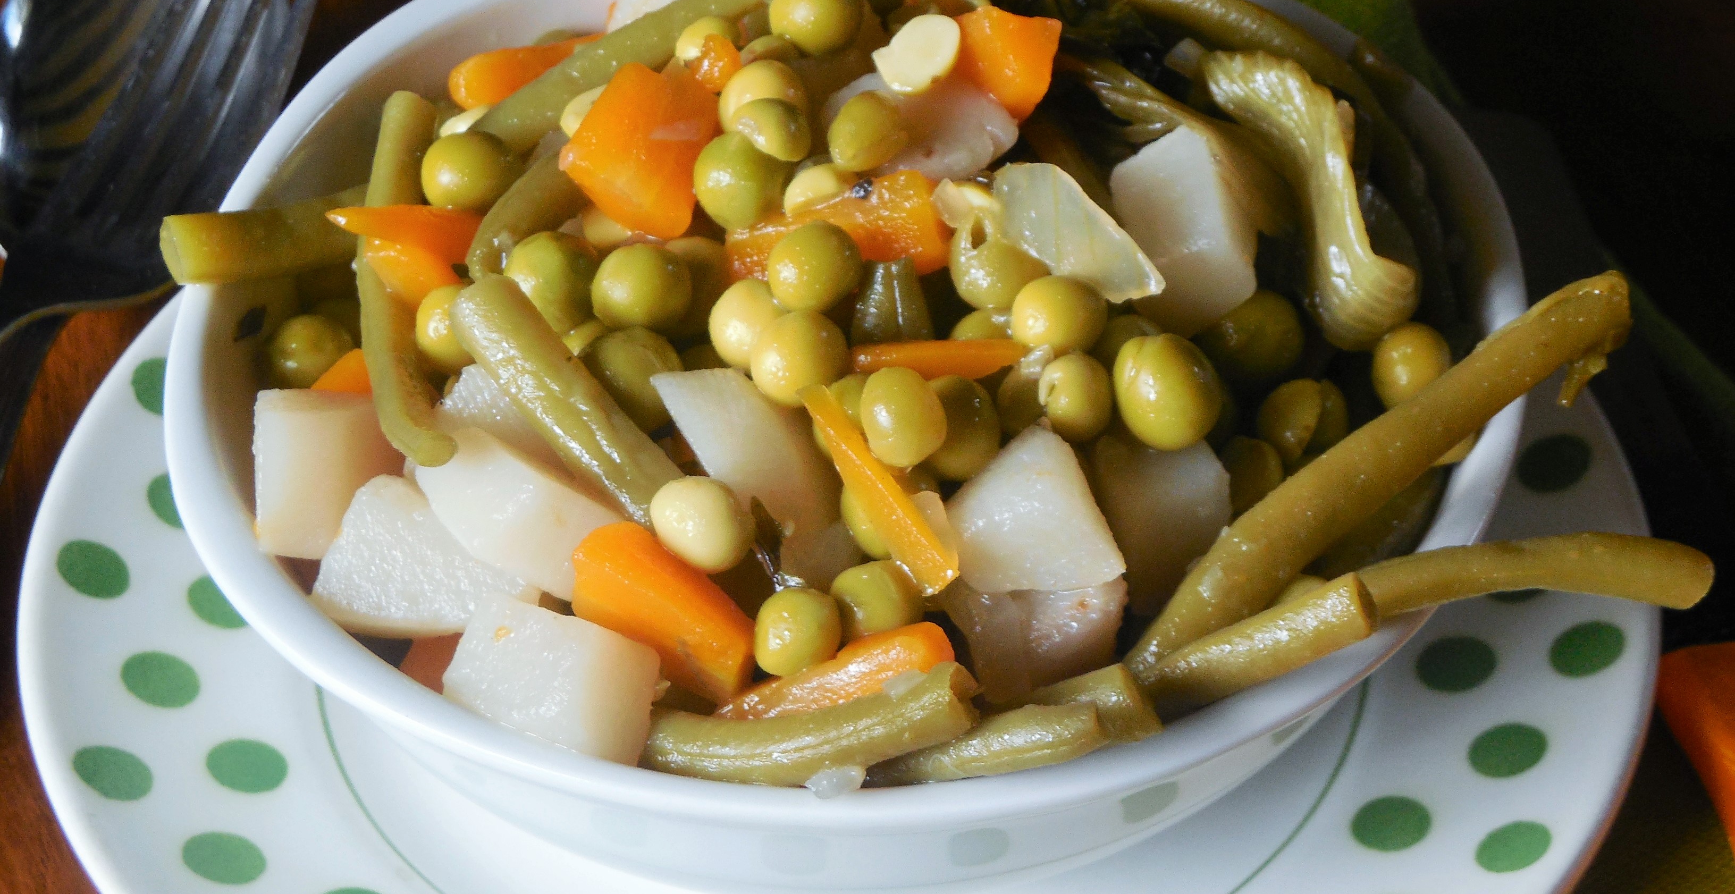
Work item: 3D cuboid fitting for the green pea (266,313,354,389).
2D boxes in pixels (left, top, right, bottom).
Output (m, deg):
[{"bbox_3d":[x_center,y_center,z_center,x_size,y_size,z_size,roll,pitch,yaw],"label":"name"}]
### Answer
[{"bbox_3d":[-0.058,-0.010,0.489,0.009,0.008,0.009,-1,43,0],"label":"green pea"}]

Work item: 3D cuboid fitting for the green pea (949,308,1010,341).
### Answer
[{"bbox_3d":[0.013,-0.010,0.495,0.009,0.009,0.009,0,43,0],"label":"green pea"}]

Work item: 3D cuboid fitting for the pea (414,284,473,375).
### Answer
[{"bbox_3d":[-0.041,-0.012,0.476,0.009,0.009,0.009,-1,43,0],"label":"pea"}]

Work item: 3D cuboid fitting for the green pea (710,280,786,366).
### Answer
[{"bbox_3d":[-0.012,-0.013,0.489,0.010,0.010,0.010,0,43,0],"label":"green pea"}]

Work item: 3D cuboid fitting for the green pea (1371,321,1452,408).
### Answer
[{"bbox_3d":[0.058,-0.009,0.504,0.009,0.010,0.009,0,43,0],"label":"green pea"}]

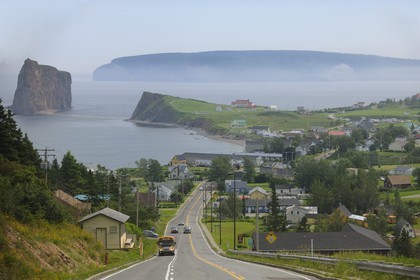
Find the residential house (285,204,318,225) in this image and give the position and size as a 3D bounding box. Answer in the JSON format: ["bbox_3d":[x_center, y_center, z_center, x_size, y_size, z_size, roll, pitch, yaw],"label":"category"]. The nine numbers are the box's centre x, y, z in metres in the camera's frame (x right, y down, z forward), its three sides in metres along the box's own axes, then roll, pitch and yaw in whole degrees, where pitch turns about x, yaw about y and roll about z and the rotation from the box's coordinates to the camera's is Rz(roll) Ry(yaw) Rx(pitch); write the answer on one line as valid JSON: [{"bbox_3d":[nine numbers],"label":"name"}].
[{"bbox_3d":[30.470,24.540,365.000,10.300,6.100,8.500,0,4,0],"label":"residential house"}]

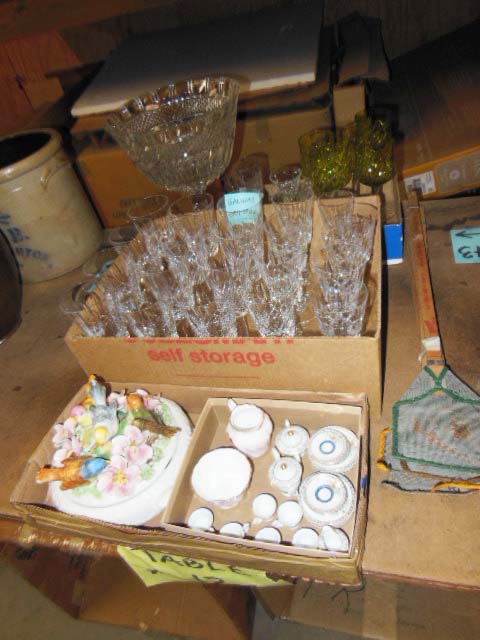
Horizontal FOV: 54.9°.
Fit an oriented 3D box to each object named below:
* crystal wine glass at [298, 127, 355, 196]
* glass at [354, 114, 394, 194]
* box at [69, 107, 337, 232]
[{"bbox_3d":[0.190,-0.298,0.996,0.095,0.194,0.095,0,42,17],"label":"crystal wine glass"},{"bbox_3d":[0.282,-0.305,0.962,0.080,0.211,0.080,0,42,17],"label":"glass"},{"bbox_3d":[-0.070,-0.483,1.282,0.628,0.204,0.360,-6,41,10],"label":"box"}]

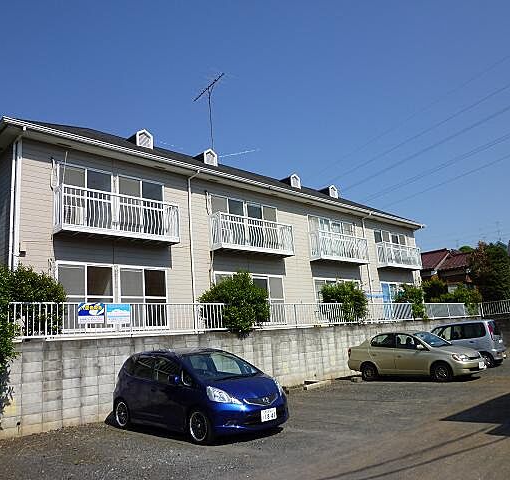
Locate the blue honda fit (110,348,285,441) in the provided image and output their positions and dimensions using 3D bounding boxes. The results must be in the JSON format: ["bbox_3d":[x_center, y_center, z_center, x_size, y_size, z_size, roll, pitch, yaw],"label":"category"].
[{"bbox_3d":[-1.105,2.836,8.824,1.695,1.520,3.900,7,-16,-43],"label":"blue honda fit"}]

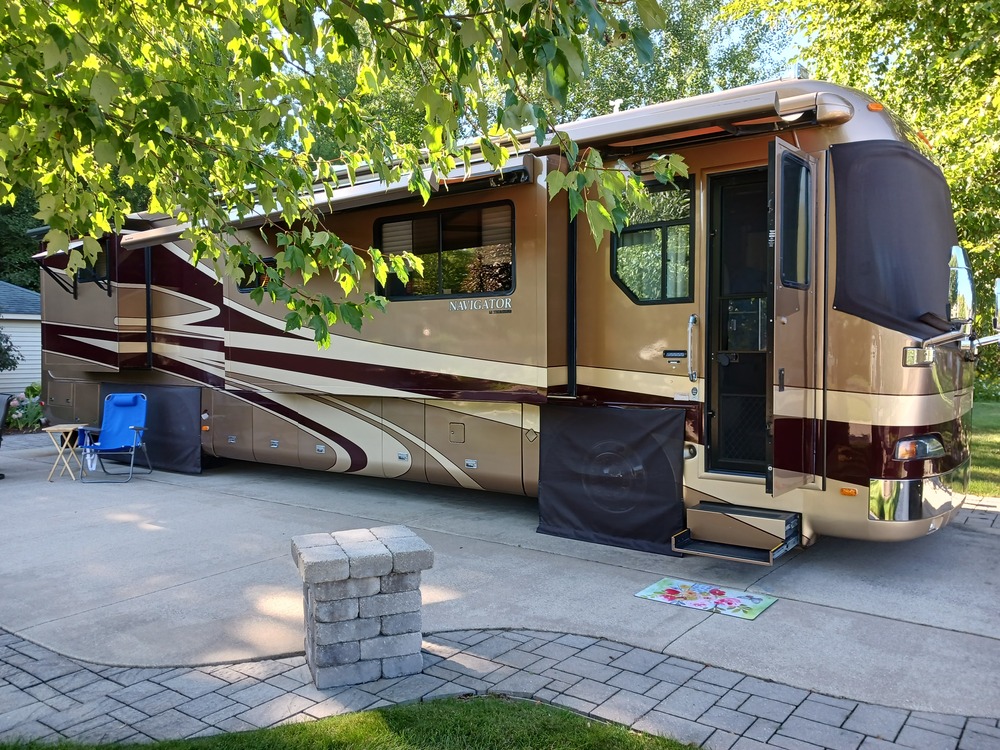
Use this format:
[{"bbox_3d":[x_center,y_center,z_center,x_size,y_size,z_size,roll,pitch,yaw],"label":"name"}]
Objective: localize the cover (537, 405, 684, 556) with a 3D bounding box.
[{"bbox_3d":[0.866,0.815,6.310,1.340,1.120,0.050,1,2,37],"label":"cover"}]

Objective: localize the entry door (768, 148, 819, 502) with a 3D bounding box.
[{"bbox_3d":[1.895,-0.352,5.039,0.060,2.200,0.760,1,2,41],"label":"entry door"}]

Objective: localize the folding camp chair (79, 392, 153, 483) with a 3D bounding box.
[{"bbox_3d":[-4.750,0.775,9.680,0.650,1.030,0.710,0,1,-4],"label":"folding camp chair"}]

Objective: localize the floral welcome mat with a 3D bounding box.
[{"bbox_3d":[1.301,1.407,4.929,0.765,0.012,0.475,1,2,37],"label":"floral welcome mat"}]

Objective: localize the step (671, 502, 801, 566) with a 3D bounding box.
[{"bbox_3d":[1.637,1.096,5.445,0.730,0.280,0.500,1,2,37],"label":"step"}]

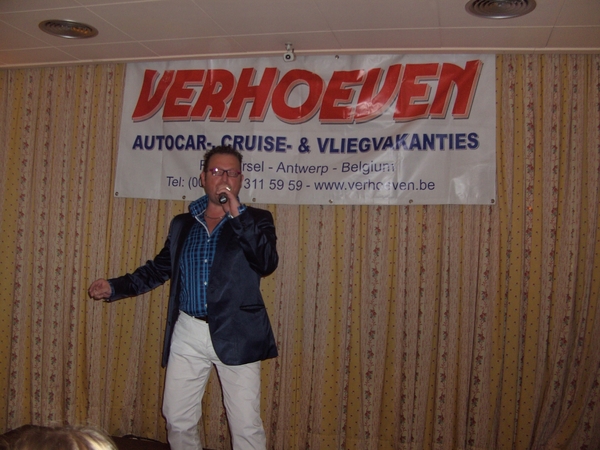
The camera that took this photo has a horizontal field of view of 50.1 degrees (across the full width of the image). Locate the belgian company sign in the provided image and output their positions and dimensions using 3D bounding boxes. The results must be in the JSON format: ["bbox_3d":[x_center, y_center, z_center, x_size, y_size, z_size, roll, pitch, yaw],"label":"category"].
[{"bbox_3d":[-0.027,-0.594,4.011,2.400,0.889,0.040,2,-2,13],"label":"belgian company sign"}]

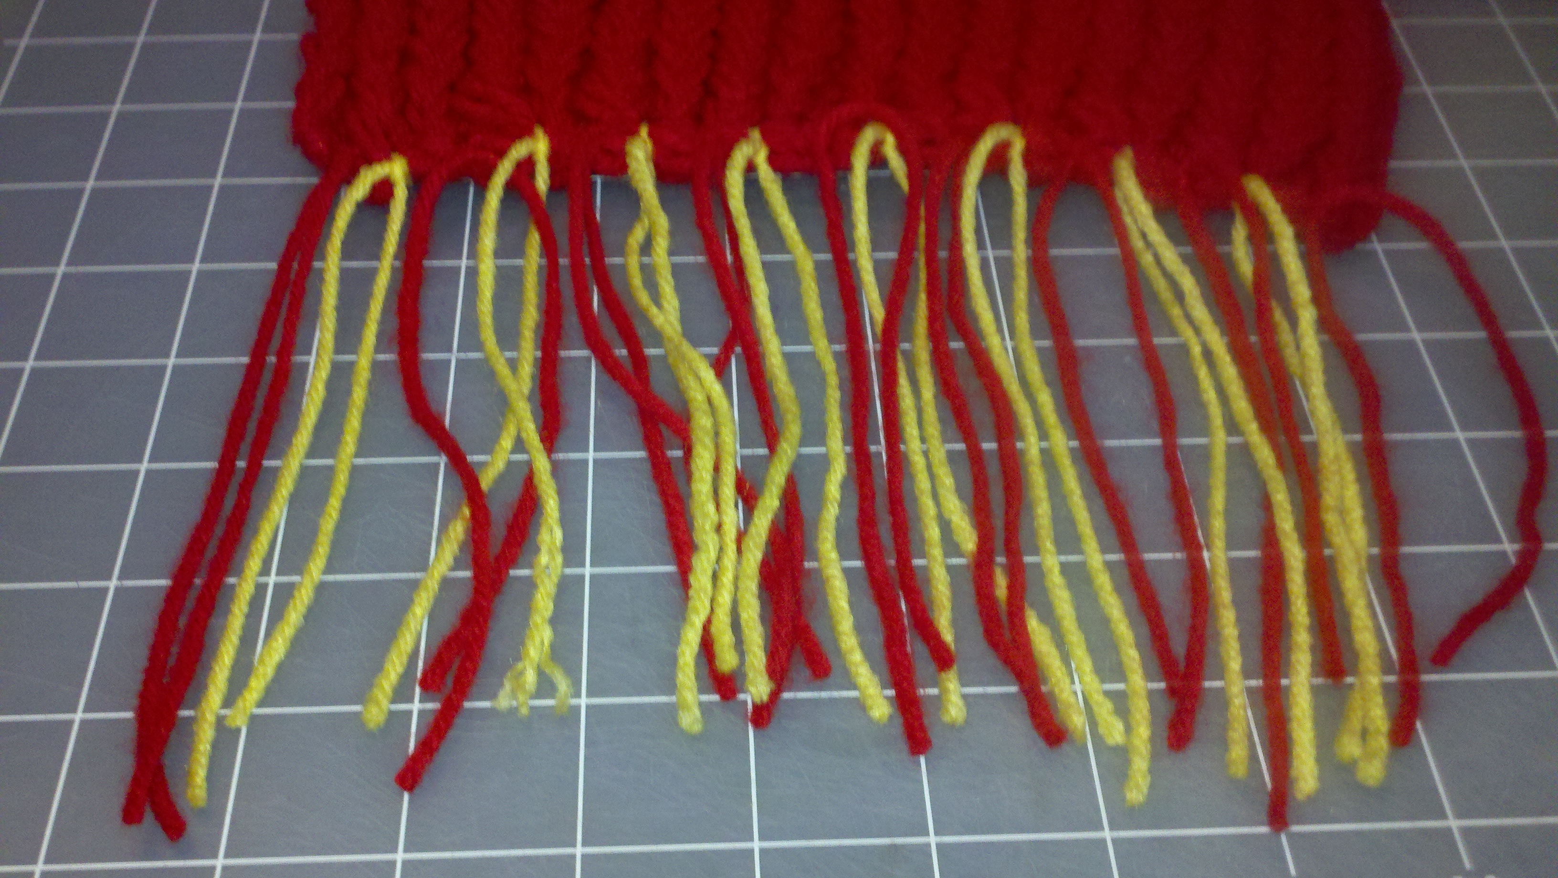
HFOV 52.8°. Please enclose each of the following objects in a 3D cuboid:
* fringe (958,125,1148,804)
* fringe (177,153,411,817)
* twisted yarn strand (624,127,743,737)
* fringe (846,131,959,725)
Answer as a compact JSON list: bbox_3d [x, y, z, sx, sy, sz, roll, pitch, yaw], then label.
[{"bbox_3d":[0.045,-0.005,0.272,0.016,0.011,0.145,-2,50,-3],"label":"fringe"},{"bbox_3d":[-0.079,-0.001,0.265,0.015,0.011,0.135,1,50,-1],"label":"fringe"},{"bbox_3d":[-0.016,-0.009,0.274,0.016,0.011,0.132,-5,51,-6],"label":"twisted yarn strand"},{"bbox_3d":[0.023,-0.010,0.276,0.012,0.011,0.132,-2,50,-3],"label":"fringe"}]

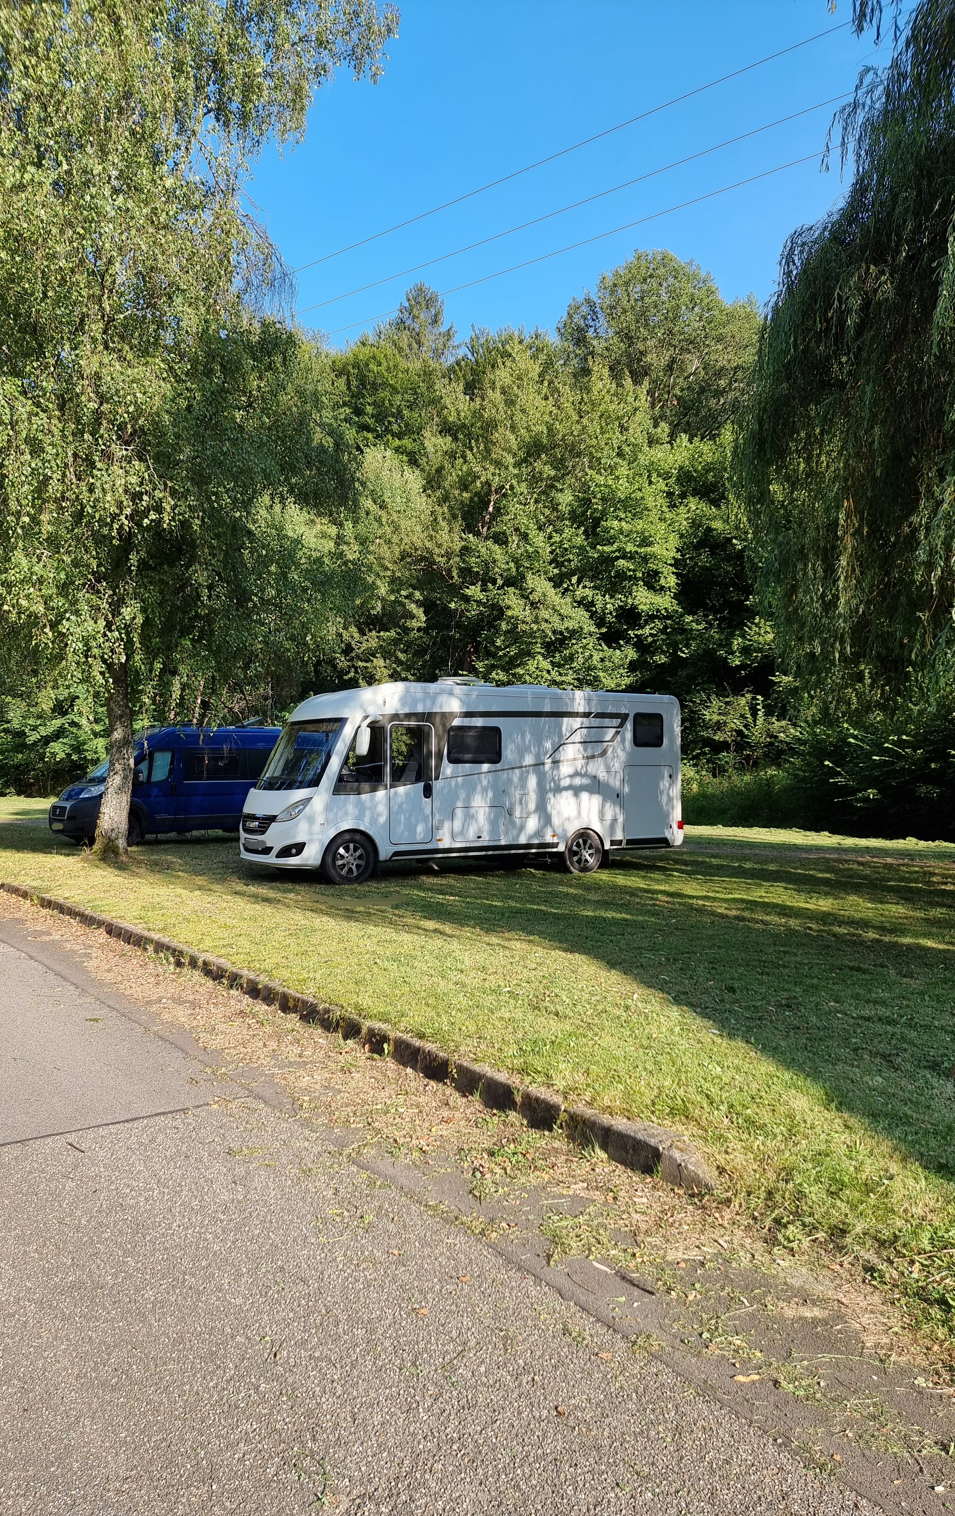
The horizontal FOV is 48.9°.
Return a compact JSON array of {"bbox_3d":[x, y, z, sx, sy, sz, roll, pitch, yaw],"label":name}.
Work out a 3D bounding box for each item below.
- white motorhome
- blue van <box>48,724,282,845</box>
[{"bbox_3d":[-0.144,0.340,17.073,7.020,2.920,2.280,0,0,-30],"label":"white motorhome"},{"bbox_3d":[-6.516,0.541,23.851,5.980,2.560,2.050,0,0,-42],"label":"blue van"}]

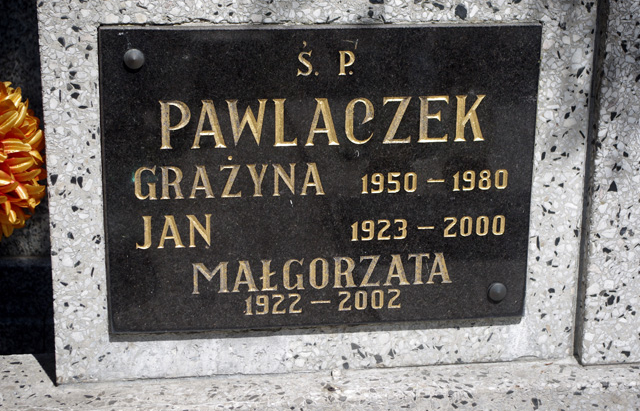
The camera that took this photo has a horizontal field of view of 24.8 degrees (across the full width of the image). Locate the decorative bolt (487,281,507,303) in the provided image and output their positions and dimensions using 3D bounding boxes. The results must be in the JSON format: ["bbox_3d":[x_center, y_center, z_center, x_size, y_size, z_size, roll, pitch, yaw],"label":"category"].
[{"bbox_3d":[0.175,0.086,1.437,0.019,0.019,0.010,-2,17,-8],"label":"decorative bolt"}]

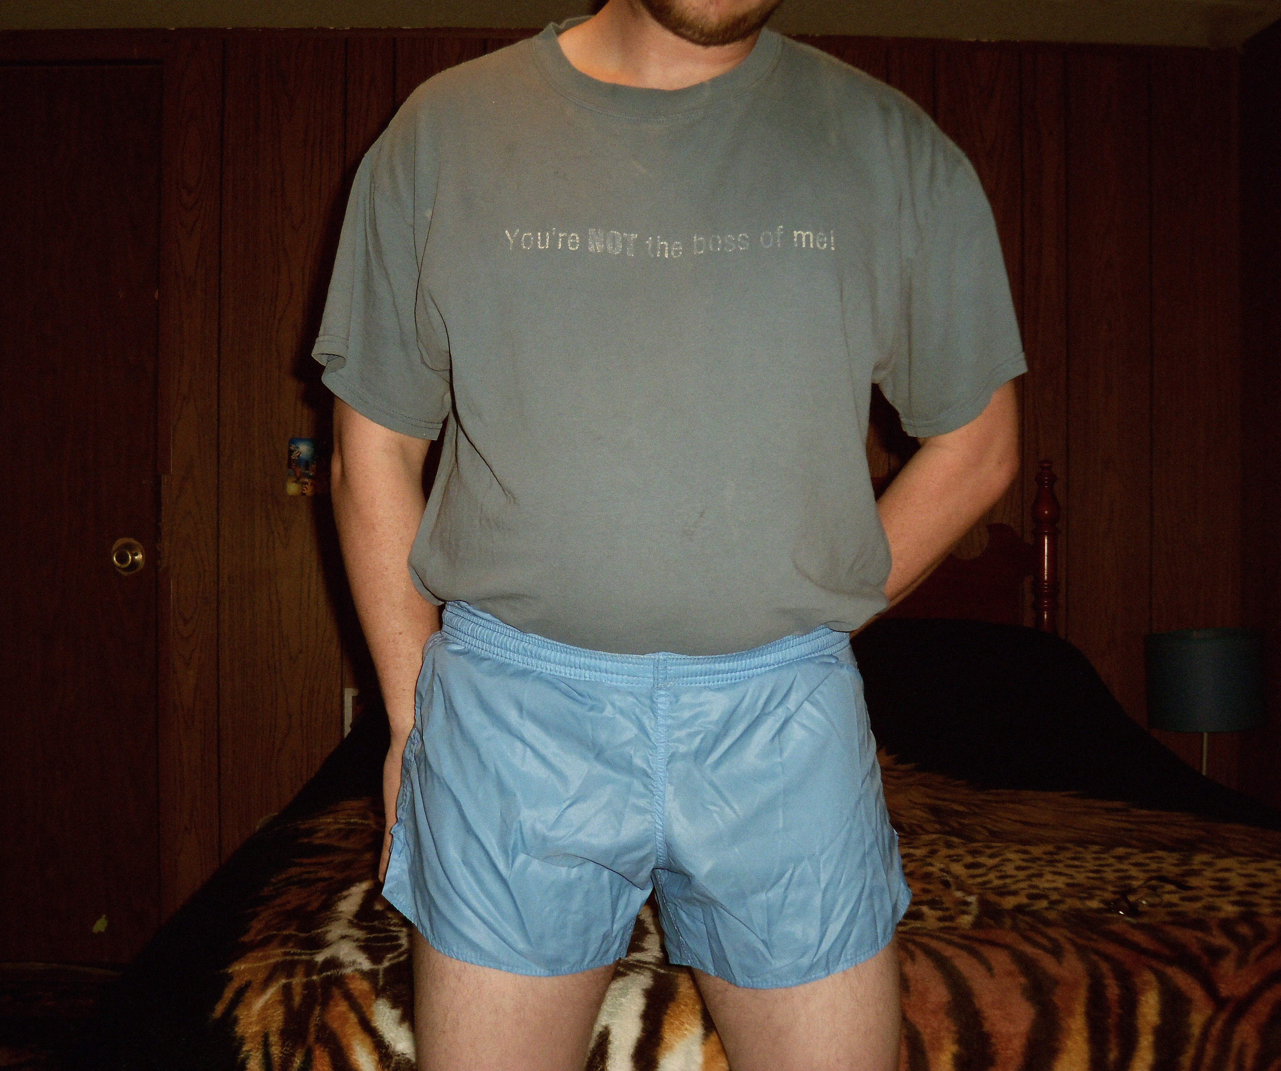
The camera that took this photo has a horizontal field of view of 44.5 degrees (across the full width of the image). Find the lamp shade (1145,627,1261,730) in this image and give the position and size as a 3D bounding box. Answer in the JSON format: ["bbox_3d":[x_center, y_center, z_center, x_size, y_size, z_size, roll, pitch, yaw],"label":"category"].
[{"bbox_3d":[1.152,0.293,3.200,0.235,0.195,0.235,0,0,0],"label":"lamp shade"}]

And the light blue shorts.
[{"bbox_3d":[0.006,0.228,1.420,0.480,0.335,0.280,0,0,-2],"label":"light blue shorts"}]

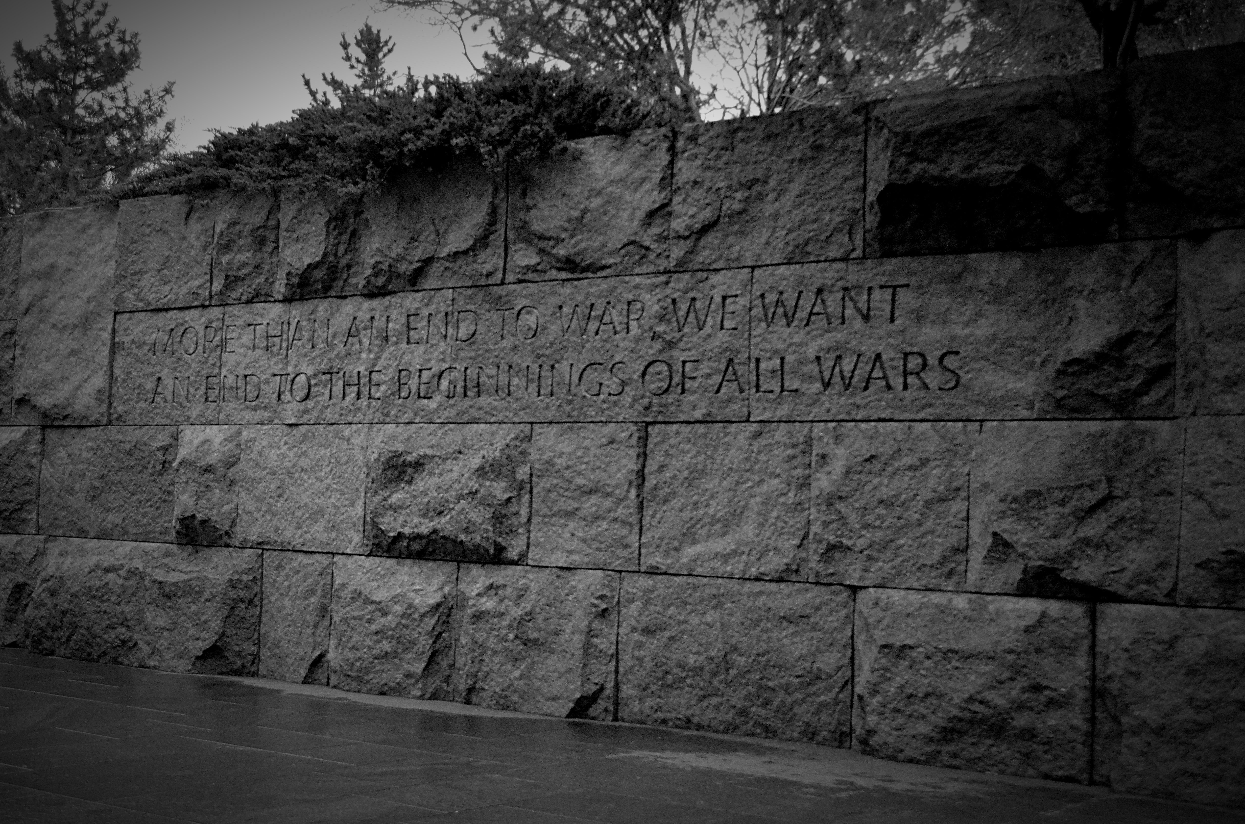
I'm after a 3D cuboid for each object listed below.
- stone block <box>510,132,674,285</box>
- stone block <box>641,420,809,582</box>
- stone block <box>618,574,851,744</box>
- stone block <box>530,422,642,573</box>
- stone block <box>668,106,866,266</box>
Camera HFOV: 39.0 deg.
[{"bbox_3d":[-0.132,-1.307,11.462,1.380,0.914,0.400,-1,-4,39],"label":"stone block"},{"bbox_3d":[0.701,0.534,10.653,1.223,0.927,0.400,-1,-4,39],"label":"stone block"},{"bbox_3d":[0.735,1.457,10.555,1.687,0.909,0.400,-1,-4,39],"label":"stone block"},{"bbox_3d":[-0.143,0.543,11.328,0.931,0.928,0.400,-1,-4,39],"label":"stone block"},{"bbox_3d":[0.943,-1.309,10.602,1.373,0.898,0.400,-1,-4,39],"label":"stone block"}]

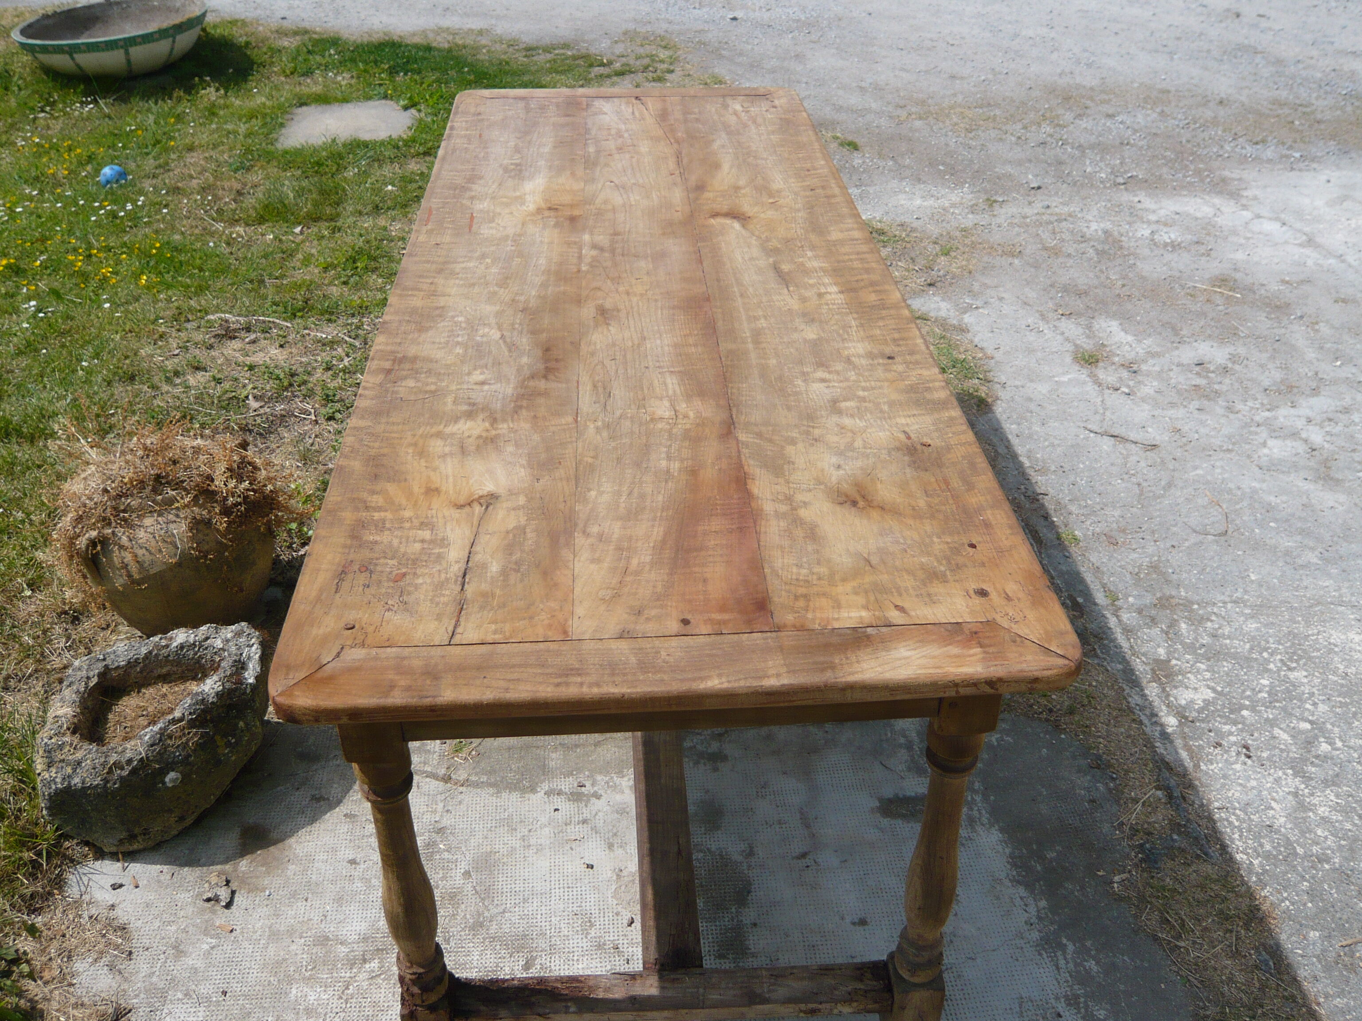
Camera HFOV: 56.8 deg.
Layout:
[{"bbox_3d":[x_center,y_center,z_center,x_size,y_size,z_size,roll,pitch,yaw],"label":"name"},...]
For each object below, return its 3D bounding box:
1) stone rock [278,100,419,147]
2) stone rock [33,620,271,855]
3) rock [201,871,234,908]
[{"bbox_3d":[-1.373,-1.566,5.160,0.530,0.050,0.570,-5,33,-8],"label":"stone rock"},{"bbox_3d":[-0.873,0.371,2.093,0.285,0.200,0.380,17,37,24],"label":"stone rock"},{"bbox_3d":[-0.713,0.583,1.932,0.042,0.022,0.050,-14,36,-21],"label":"rock"}]

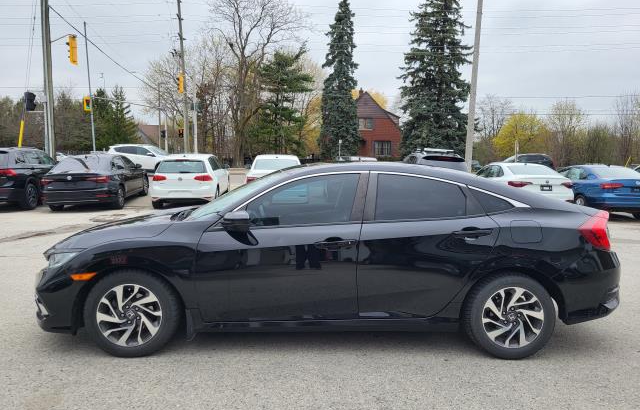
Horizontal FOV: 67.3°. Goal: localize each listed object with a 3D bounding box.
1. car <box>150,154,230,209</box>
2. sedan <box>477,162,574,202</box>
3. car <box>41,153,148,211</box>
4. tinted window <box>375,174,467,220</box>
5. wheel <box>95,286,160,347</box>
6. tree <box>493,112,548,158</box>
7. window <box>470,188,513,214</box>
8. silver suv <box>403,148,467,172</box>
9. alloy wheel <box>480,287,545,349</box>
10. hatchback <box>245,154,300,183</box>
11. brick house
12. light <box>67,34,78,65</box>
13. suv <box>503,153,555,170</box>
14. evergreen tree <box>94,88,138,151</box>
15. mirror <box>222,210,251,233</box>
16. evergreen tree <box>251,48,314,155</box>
[{"bbox_3d":[-3.918,-0.891,15.199,1.800,1.460,4.260,0,6,-5],"label":"car"},{"bbox_3d":[6.089,-0.645,15.236,1.800,1.460,4.680,1,5,0],"label":"sedan"},{"bbox_3d":[-6.435,-0.820,14.342,1.800,1.460,4.700,0,6,-7],"label":"car"},{"bbox_3d":[0.712,-0.054,3.458,0.660,0.390,0.050,0,-24,0],"label":"tinted window"},{"bbox_3d":[-1.328,0.763,3.444,0.450,0.450,0.180,0,6,0],"label":"wheel"},{"bbox_3d":[17.624,-5.531,42.636,5.100,5.449,4.800,1,5,0],"label":"tree"},{"bbox_3d":[1.250,-0.033,3.503,0.320,0.185,0.090,1,5,-2],"label":"window"},{"bbox_3d":[3.748,-0.977,16.285,1.840,1.700,4.550,1,6,2],"label":"silver suv"},{"bbox_3d":[1.377,0.798,3.502,0.440,0.440,0.180,1,5,-2],"label":"alloy wheel"},{"bbox_3d":[-1.248,-0.823,15.573,1.790,1.470,4.560,1,5,-1],"label":"hatchback"},{"bbox_3d":[5.369,-9.592,58.000,9.000,8.500,10.000,1,6,3],"label":"brick house"},{"bbox_3d":[-9.042,-5.644,17.562,0.360,1.020,0.360,1,5,-6],"label":"light"},{"bbox_3d":[12.121,-2.378,30.006,4.500,1.650,1.830,-1,6,-19],"label":"suv"},{"bbox_3d":[-22.860,-9.605,54.000,4.800,8.300,4.800,0,6,0],"label":"evergreen tree"},{"bbox_3d":[-0.560,0.111,3.242,0.150,0.150,0.220,1,5,-2],"label":"mirror"},{"bbox_3d":[-3.823,-10.346,49.000,6.000,10.900,6.000,0,6,0],"label":"evergreen tree"}]

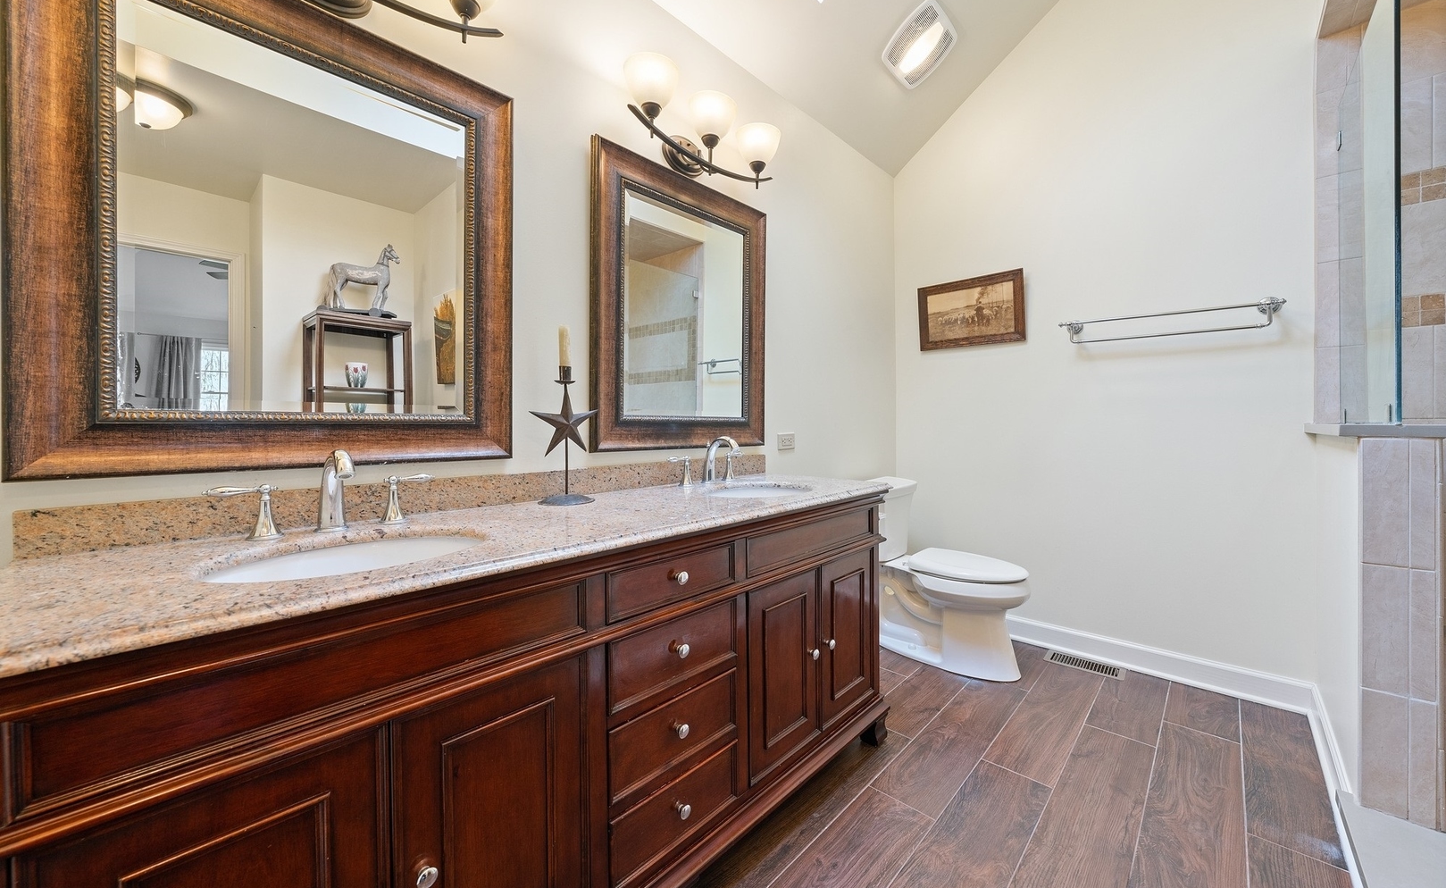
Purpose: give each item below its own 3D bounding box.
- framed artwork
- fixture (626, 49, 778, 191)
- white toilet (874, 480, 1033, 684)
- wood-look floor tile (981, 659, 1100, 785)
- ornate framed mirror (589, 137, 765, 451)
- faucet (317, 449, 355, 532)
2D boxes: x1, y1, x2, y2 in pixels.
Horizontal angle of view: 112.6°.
[{"bbox_3d":[1.293,-0.691,2.541,0.025,0.342,0.512,-2,0,-44],"label":"framed artwork"},{"bbox_3d":[-0.073,-1.003,1.630,0.645,0.220,0.232,-2,2,-44],"label":"fixture"},{"bbox_3d":[1.033,0.601,2.310,0.440,0.800,0.765,-2,2,-44],"label":"white toilet"},{"bbox_3d":[1.236,1.012,1.814,0.909,0.010,0.194,-2,2,-44],"label":"wood-look floor tile"},{"bbox_3d":[-0.117,-0.444,1.687,0.745,0.915,0.055,-2,4,-44],"label":"ornate framed mirror"},{"bbox_3d":[-0.735,0.091,0.917,0.053,0.155,0.170,-2,2,-44],"label":"faucet"}]

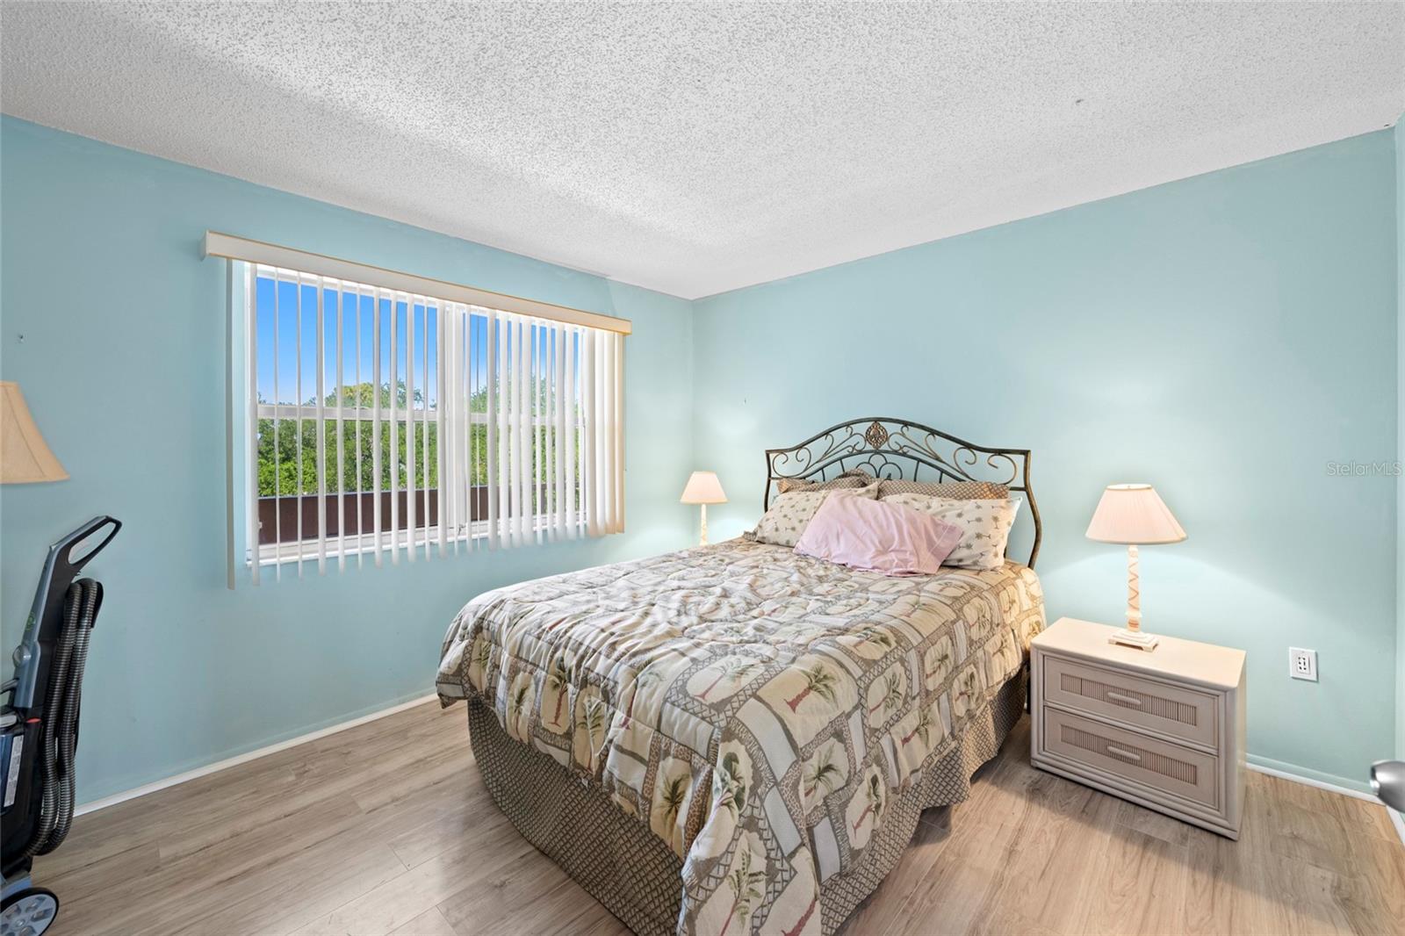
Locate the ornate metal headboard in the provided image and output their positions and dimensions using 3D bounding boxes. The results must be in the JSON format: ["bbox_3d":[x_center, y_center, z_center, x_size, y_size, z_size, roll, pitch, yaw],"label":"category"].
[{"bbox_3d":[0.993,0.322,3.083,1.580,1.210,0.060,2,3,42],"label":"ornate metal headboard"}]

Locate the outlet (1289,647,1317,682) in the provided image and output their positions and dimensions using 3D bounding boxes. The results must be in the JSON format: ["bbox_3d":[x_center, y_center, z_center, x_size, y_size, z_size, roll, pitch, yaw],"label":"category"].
[{"bbox_3d":[2.261,0.740,2.054,0.072,0.118,0.010,2,3,42],"label":"outlet"}]

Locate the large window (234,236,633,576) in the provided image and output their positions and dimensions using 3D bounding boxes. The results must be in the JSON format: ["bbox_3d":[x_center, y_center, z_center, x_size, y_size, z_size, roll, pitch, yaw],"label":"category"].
[{"bbox_3d":[-1.187,-0.194,2.849,0.090,1.287,1.959,2,3,44],"label":"large window"}]

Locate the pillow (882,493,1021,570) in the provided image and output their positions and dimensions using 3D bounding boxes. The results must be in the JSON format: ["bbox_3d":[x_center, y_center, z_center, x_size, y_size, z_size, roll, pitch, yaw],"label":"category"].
[{"bbox_3d":[1.166,0.288,2.691,0.660,0.390,0.170,2,-14,42],"label":"pillow"}]

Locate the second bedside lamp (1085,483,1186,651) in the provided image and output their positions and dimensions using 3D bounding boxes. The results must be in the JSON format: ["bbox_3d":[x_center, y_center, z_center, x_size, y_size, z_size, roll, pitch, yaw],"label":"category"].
[{"bbox_3d":[1.737,0.383,2.200,0.325,0.635,0.325,2,3,42],"label":"second bedside lamp"}]

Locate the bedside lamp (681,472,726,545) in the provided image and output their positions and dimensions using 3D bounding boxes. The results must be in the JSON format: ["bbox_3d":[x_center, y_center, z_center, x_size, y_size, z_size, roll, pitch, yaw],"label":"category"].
[{"bbox_3d":[0.009,0.321,3.762,0.325,0.635,0.325,0,2,0],"label":"bedside lamp"}]

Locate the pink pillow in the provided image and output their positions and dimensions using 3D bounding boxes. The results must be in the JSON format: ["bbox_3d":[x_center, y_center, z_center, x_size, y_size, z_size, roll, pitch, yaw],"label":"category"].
[{"bbox_3d":[0.863,0.319,2.789,0.720,0.390,0.170,10,-19,41],"label":"pink pillow"}]

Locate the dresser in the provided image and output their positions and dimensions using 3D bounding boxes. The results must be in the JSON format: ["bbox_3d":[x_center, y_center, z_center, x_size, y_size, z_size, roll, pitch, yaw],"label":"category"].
[{"bbox_3d":[1.713,0.956,2.172,0.600,0.515,0.470,2,3,43],"label":"dresser"}]

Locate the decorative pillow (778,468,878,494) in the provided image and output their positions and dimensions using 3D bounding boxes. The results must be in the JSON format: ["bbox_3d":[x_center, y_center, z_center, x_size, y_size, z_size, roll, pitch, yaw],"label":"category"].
[{"bbox_3d":[0.686,0.252,3.203,0.660,0.420,0.160,2,-10,42],"label":"decorative pillow"}]

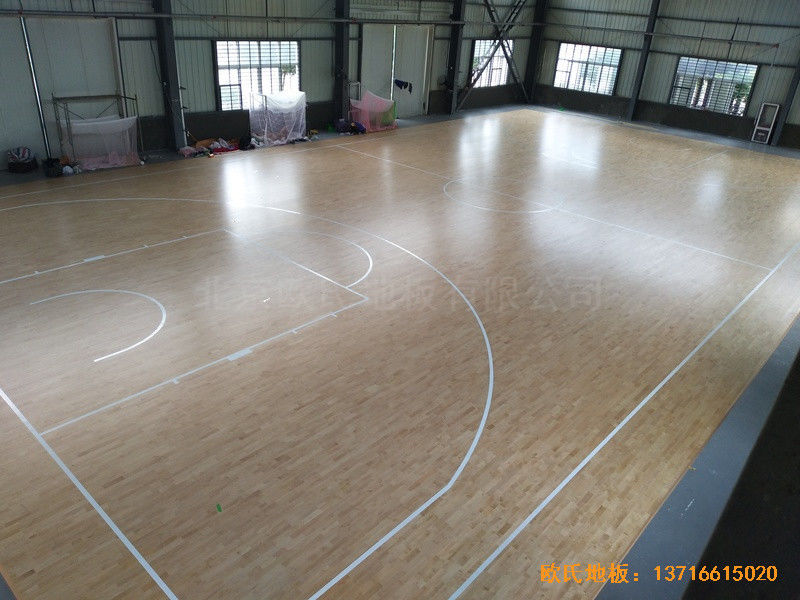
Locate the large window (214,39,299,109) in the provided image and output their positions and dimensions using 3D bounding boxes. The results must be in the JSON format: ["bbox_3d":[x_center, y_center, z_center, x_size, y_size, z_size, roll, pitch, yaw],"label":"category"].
[{"bbox_3d":[-5.217,-8.432,22.550,0.120,2.390,3.680,25,33,36],"label":"large window"}]

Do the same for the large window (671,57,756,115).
[{"bbox_3d":[15.854,-10.863,30.525,3.720,2.370,0.120,25,33,36],"label":"large window"}]

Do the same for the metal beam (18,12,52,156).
[{"bbox_3d":[-10.412,-5.880,17.195,0.140,4.030,0.140,25,33,36],"label":"metal beam"}]

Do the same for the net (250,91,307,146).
[{"bbox_3d":[-4.612,-6.888,22.626,1.000,1.800,2.000,25,33,36],"label":"net"}]

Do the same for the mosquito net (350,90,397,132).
[{"bbox_3d":[-1.112,-8.375,26.290,1.150,1.660,2.000,25,33,36],"label":"mosquito net"}]

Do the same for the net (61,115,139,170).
[{"bbox_3d":[-9.092,-4.834,18.254,1.130,1.430,1.830,25,33,36],"label":"net"}]

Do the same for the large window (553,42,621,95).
[{"bbox_3d":[10.732,-13.264,34.546,3.720,2.440,0.120,25,33,36],"label":"large window"}]

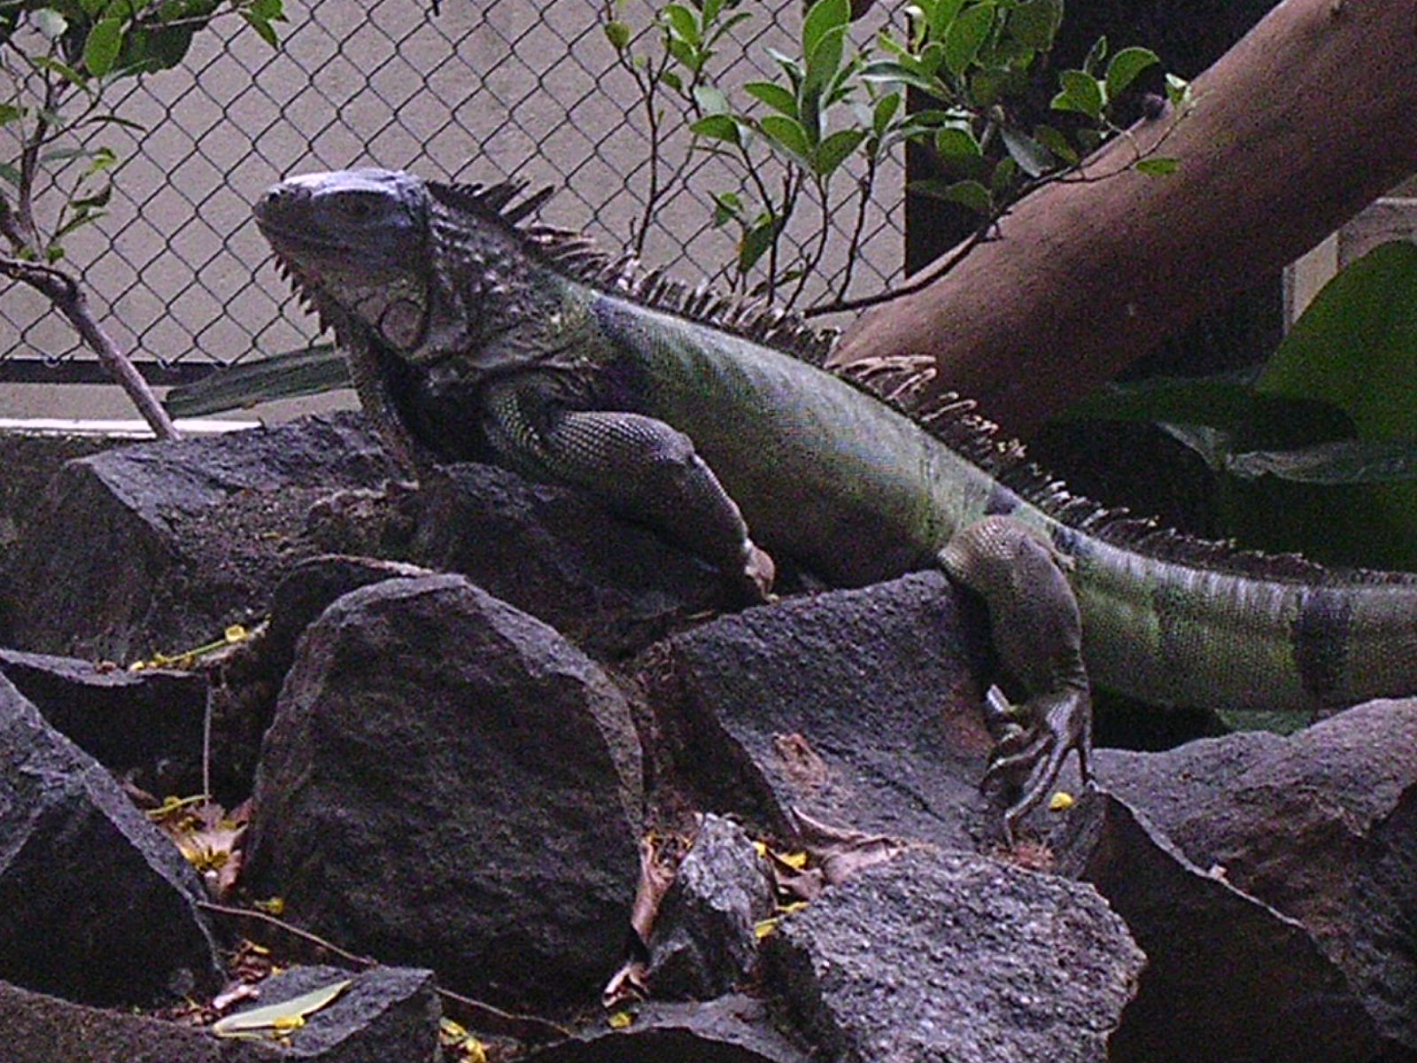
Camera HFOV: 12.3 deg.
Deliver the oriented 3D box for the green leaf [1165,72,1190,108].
[{"bbox_3d":[0.306,-0.289,4.300,0.018,0.024,0.017,0,7,0],"label":"green leaf"}]

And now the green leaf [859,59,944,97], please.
[{"bbox_3d":[0.108,-0.254,3.700,0.050,0.009,0.020,21,-31,-14],"label":"green leaf"}]

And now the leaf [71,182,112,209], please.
[{"bbox_3d":[-0.389,-0.212,4.150,0.027,0.018,0.024,0,7,0],"label":"leaf"}]

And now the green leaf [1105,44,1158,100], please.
[{"bbox_3d":[0.237,-0.257,3.700,0.036,0.010,0.020,-34,54,-2],"label":"green leaf"}]

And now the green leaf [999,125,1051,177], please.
[{"bbox_3d":[0.202,-0.242,4.200,0.021,0.045,0.005,-45,0,-34],"label":"green leaf"}]

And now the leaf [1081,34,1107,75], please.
[{"bbox_3d":[0.246,-0.304,4.200,0.004,0.029,0.014,29,0,-37],"label":"leaf"}]

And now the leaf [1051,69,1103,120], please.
[{"bbox_3d":[0.207,-0.245,3.700,0.032,0.010,0.022,18,53,7],"label":"leaf"}]

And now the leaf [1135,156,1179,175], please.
[{"bbox_3d":[0.286,-0.233,4.200,0.029,0.004,0.015,-4,40,0],"label":"leaf"}]

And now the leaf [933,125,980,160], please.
[{"bbox_3d":[0.139,-0.218,3.700,0.019,0.008,0.028,-34,60,-23],"label":"leaf"}]

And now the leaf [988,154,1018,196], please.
[{"bbox_3d":[0.192,-0.232,4.300,0.016,0.028,0.014,24,0,9],"label":"leaf"}]

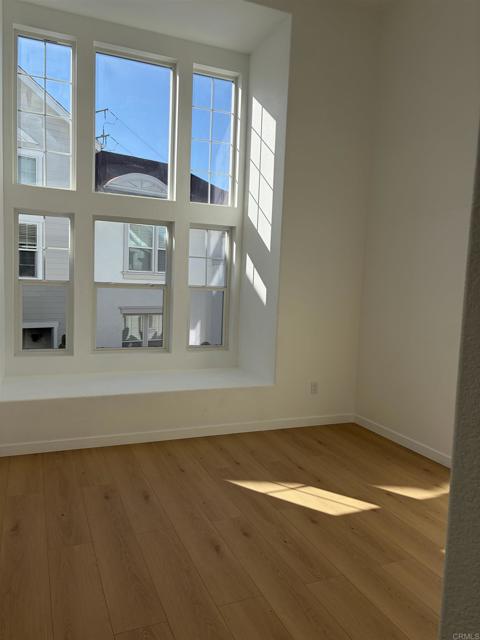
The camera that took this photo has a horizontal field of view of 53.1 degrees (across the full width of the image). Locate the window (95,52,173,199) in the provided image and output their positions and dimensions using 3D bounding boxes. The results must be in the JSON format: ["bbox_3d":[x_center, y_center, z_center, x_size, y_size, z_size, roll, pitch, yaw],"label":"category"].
[{"bbox_3d":[-1.102,-2.035,5.063,0.854,1.473,0.110,0,5,-23],"label":"window"}]

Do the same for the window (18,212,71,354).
[{"bbox_3d":[-1.967,-0.361,4.851,0.551,1.436,0.110,0,5,-23],"label":"window"}]

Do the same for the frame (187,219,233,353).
[{"bbox_3d":[-0.374,-0.360,5.576,0.488,1.385,0.100,0,5,-23],"label":"frame"}]

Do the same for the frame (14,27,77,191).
[{"bbox_3d":[-1.921,-2.029,4.748,0.518,1.421,0.100,0,5,-23],"label":"frame"}]

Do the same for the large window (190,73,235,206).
[{"bbox_3d":[-0.311,-2.026,5.443,0.503,1.421,0.100,0,5,-23],"label":"large window"}]

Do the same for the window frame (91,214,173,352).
[{"bbox_3d":[-1.158,-0.359,5.200,0.850,1.428,0.110,0,5,-23],"label":"window frame"}]

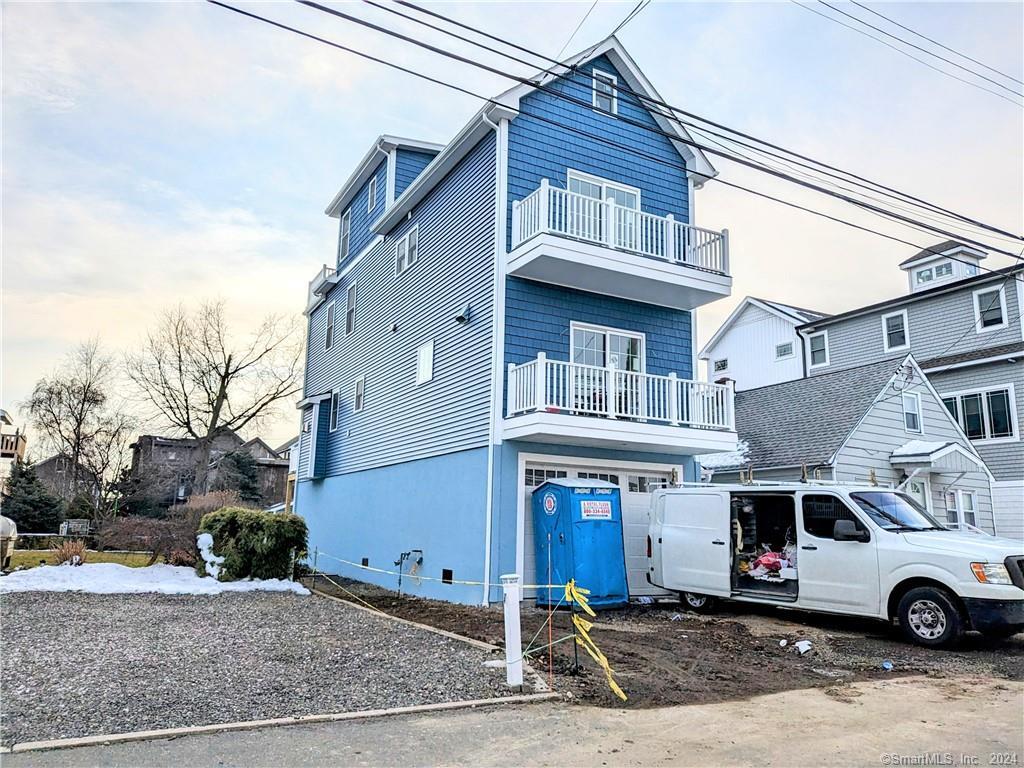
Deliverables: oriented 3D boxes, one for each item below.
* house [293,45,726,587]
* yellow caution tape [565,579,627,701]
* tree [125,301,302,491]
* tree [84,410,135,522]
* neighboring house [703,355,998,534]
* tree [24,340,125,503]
[{"bbox_3d":[-1.521,-0.557,20.633,5.950,11.650,16.550,7,-12,-29],"label":"house"},{"bbox_3d":[0.842,2.425,6.892,0.300,0.966,1.011,5,-12,-19],"label":"yellow caution tape"},{"bbox_3d":[-15.347,1.954,37.000,9.693,12.383,9.000,5,-12,-22],"label":"tree"},{"bbox_3d":[-20.975,4.664,37.000,2.814,6.652,2.800,7,-12,-29],"label":"tree"},{"bbox_3d":[8.057,2.828,21.833,6.900,5.800,10.600,7,-12,-29],"label":"neighboring house"},{"bbox_3d":[-25.880,3.283,42.000,5.915,11.500,5.500,7,-13,-31],"label":"tree"}]

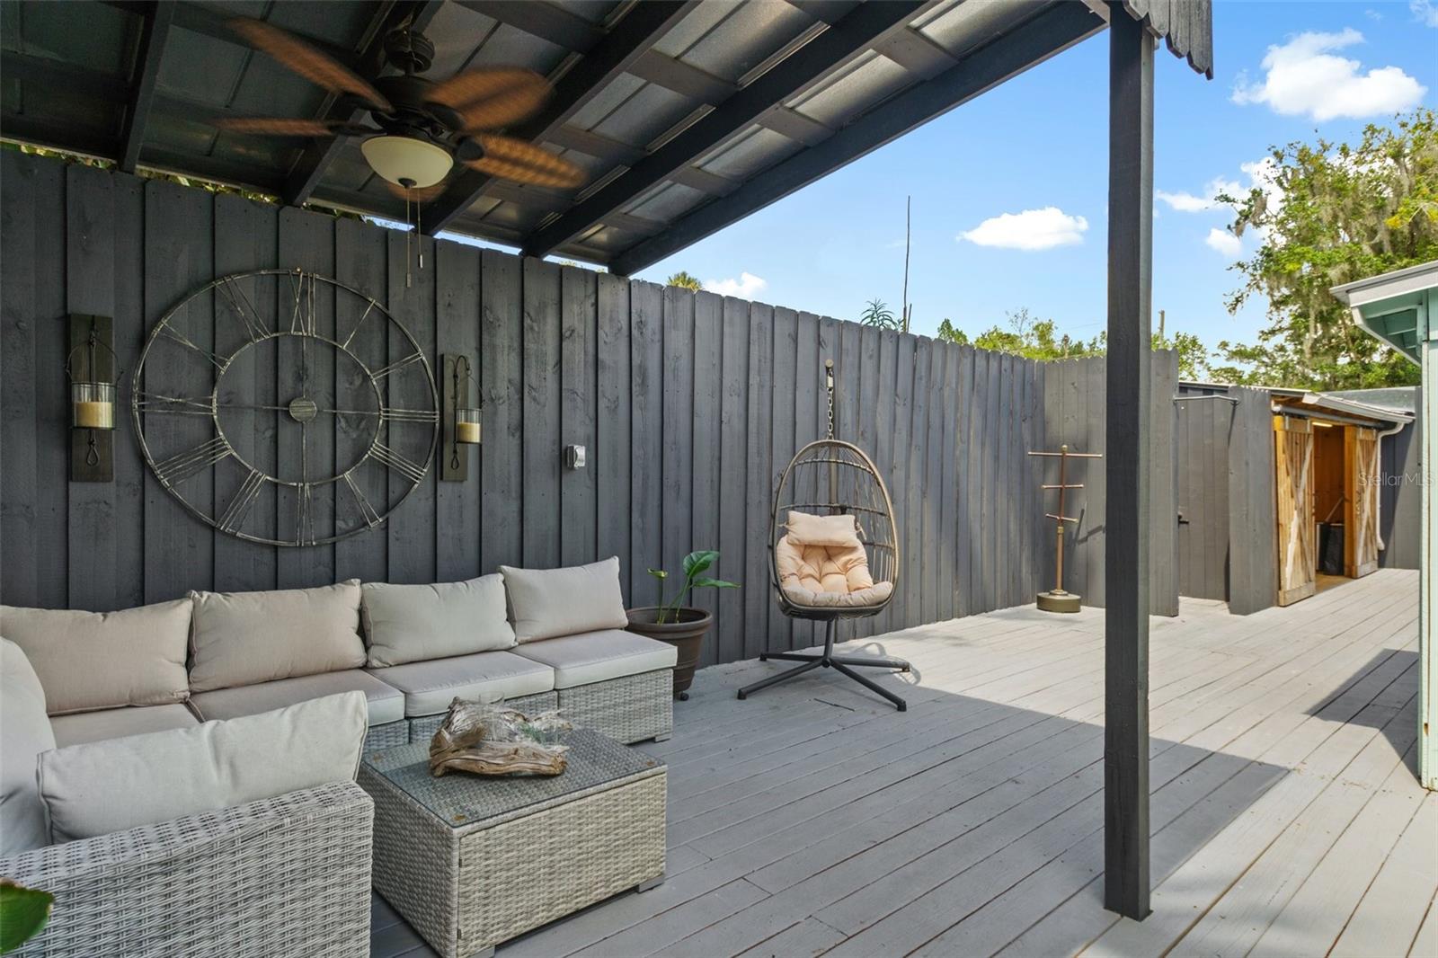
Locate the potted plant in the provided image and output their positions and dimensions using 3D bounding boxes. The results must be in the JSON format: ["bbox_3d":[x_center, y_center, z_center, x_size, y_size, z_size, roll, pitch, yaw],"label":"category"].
[{"bbox_3d":[-0.223,0.825,4.341,0.658,0.840,0.546,0,0,0],"label":"potted plant"}]

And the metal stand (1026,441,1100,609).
[{"bbox_3d":[3.269,0.455,7.216,0.719,1.579,0.627,0,0,6],"label":"metal stand"}]

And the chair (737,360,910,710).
[{"bbox_3d":[0.665,0.261,4.635,1.052,1.968,1.063,0,0,2],"label":"chair"}]

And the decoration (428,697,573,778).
[{"bbox_3d":[-0.673,0.810,2.449,0.435,0.182,0.324,0,0,0],"label":"decoration"}]

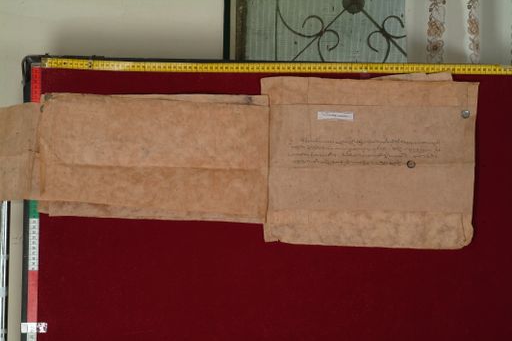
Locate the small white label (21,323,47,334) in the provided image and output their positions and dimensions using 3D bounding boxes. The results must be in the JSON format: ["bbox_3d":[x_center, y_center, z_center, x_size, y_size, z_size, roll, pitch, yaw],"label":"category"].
[{"bbox_3d":[-0.425,0.302,2.399,0.050,0.019,0.002,1,-3,-1],"label":"small white label"}]

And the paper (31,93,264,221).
[{"bbox_3d":[-0.199,-0.025,2.413,0.446,0.247,0.008,1,-3,-1],"label":"paper"}]

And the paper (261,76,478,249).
[{"bbox_3d":[0.219,-0.020,2.417,0.422,0.339,0.008,1,-3,-1],"label":"paper"}]

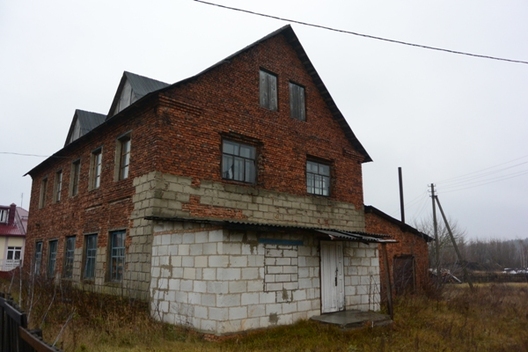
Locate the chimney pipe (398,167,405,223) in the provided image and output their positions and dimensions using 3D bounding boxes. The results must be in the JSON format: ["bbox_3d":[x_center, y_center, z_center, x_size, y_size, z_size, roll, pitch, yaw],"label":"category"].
[{"bbox_3d":[8.148,1.125,23.421,0.190,3.425,0.190,11,-17,-42],"label":"chimney pipe"}]

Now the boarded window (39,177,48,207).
[{"bbox_3d":[-11.190,0.837,20.112,0.150,1.572,1.012,11,-17,-42],"label":"boarded window"}]

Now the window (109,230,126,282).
[{"bbox_3d":[-4.777,2.602,12.915,0.150,1.649,1.141,11,-17,-42],"label":"window"}]

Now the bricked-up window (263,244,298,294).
[{"bbox_3d":[0.417,2.357,10.181,1.253,1.120,0.180,11,-17,-42],"label":"bricked-up window"}]

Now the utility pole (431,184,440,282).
[{"bbox_3d":[12.871,4.209,29.650,0.280,7.280,0.280,-5,-13,23],"label":"utility pole"}]

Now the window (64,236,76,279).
[{"bbox_3d":[-7.940,3.309,16.161,0.150,1.699,1.292,11,-17,-42],"label":"window"}]

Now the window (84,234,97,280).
[{"bbox_3d":[-6.398,2.974,14.577,0.150,1.650,1.257,11,-17,-42],"label":"window"}]

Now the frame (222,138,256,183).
[{"bbox_3d":[-0.840,-0.482,14.235,1.649,1.471,0.150,11,-17,-42],"label":"frame"}]

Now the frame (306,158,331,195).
[{"bbox_3d":[2.412,0.138,17.241,1.627,1.451,0.150,11,-17,-42],"label":"frame"}]

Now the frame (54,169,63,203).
[{"bbox_3d":[-9.640,0.490,18.565,0.150,1.563,0.899,11,-17,-42],"label":"frame"}]

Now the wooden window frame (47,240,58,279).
[{"bbox_3d":[-9.452,3.705,17.700,0.150,1.649,1.249,11,-17,-42],"label":"wooden window frame"}]

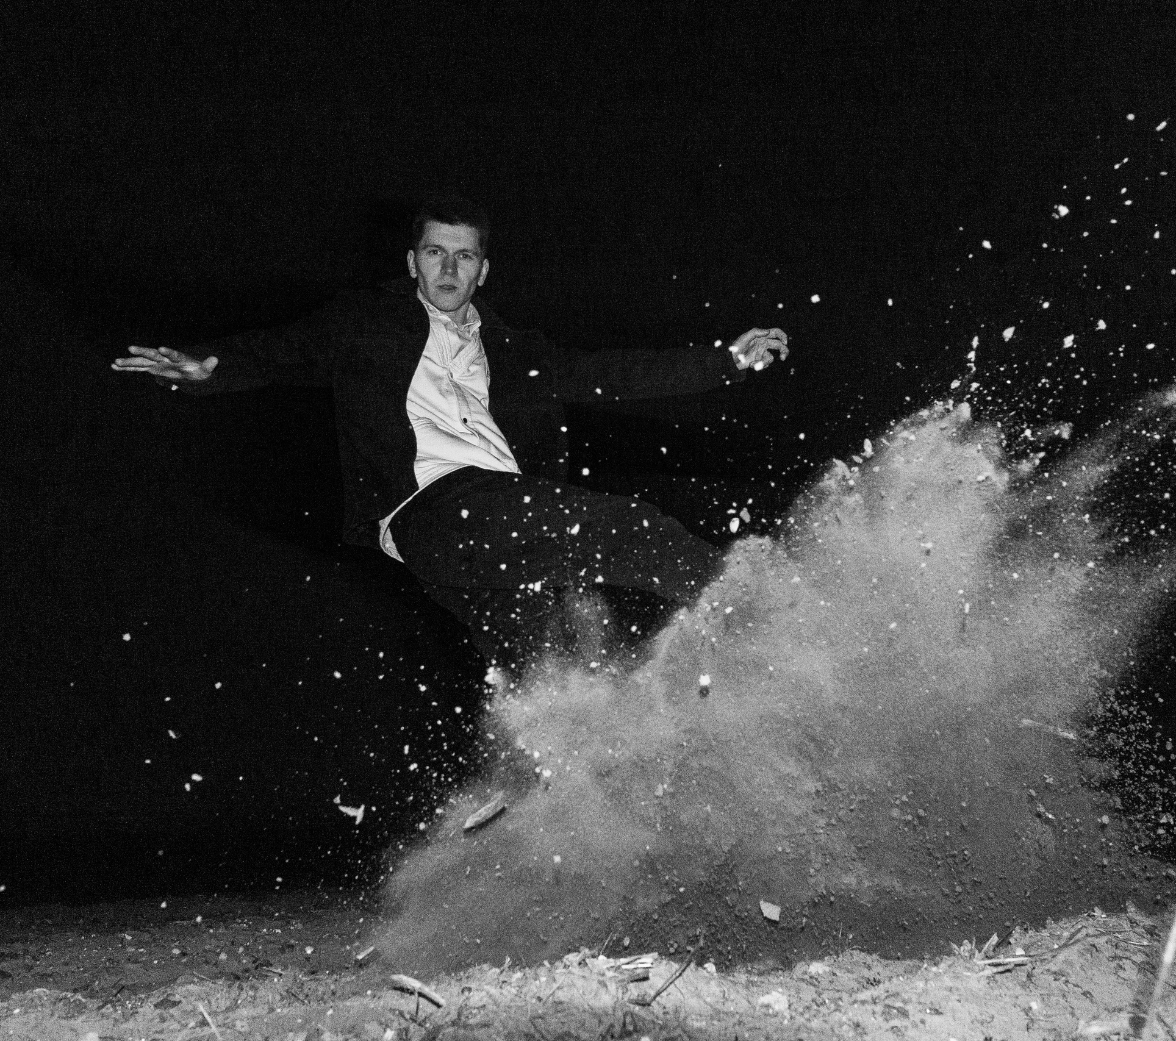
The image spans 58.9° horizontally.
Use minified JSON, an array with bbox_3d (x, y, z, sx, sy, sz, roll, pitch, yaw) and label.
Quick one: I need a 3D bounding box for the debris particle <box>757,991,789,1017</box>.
[{"bbox_3d":[0.289,0.750,1.620,0.047,0.033,0.040,0,-11,0],"label":"debris particle"}]

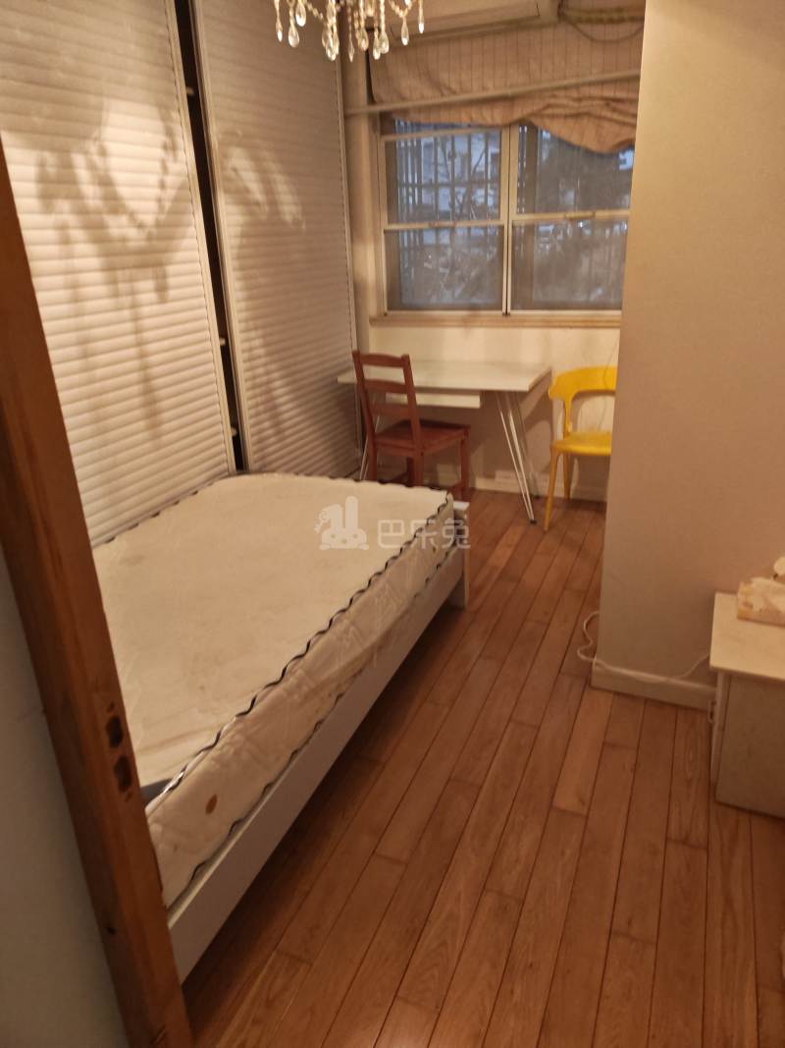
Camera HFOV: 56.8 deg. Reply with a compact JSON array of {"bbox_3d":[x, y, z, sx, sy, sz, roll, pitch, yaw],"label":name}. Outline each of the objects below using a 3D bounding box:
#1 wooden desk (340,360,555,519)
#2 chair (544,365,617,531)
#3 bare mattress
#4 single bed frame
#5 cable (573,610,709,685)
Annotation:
[{"bbox_3d":[0.285,-0.472,4.043,1.077,0.745,0.483,7,24,22],"label":"wooden desk"},{"bbox_3d":[1.116,-0.392,3.777,0.540,0.770,0.530,6,22,22],"label":"chair"},{"bbox_3d":[-0.609,0.279,2.164,1.032,0.252,1.980,7,24,22],"label":"bare mattress"},{"bbox_3d":[-0.587,0.429,2.271,1.102,0.500,2.070,7,24,22],"label":"single bed frame"},{"bbox_3d":[0.867,0.397,2.497,0.430,0.200,0.460,6,22,22],"label":"cable"}]

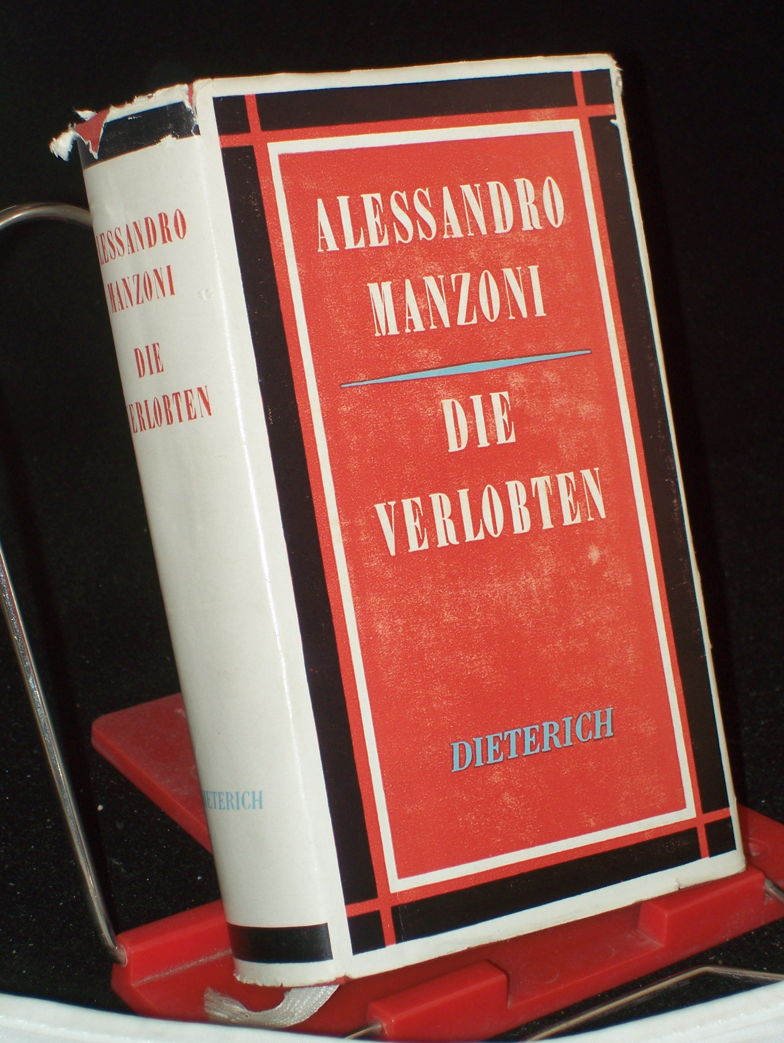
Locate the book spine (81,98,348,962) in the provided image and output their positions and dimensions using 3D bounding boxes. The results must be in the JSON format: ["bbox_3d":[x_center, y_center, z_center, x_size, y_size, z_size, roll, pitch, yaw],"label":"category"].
[{"bbox_3d":[-0.036,0.004,0.620,0.016,0.178,0.042,-9,0,-35],"label":"book spine"}]

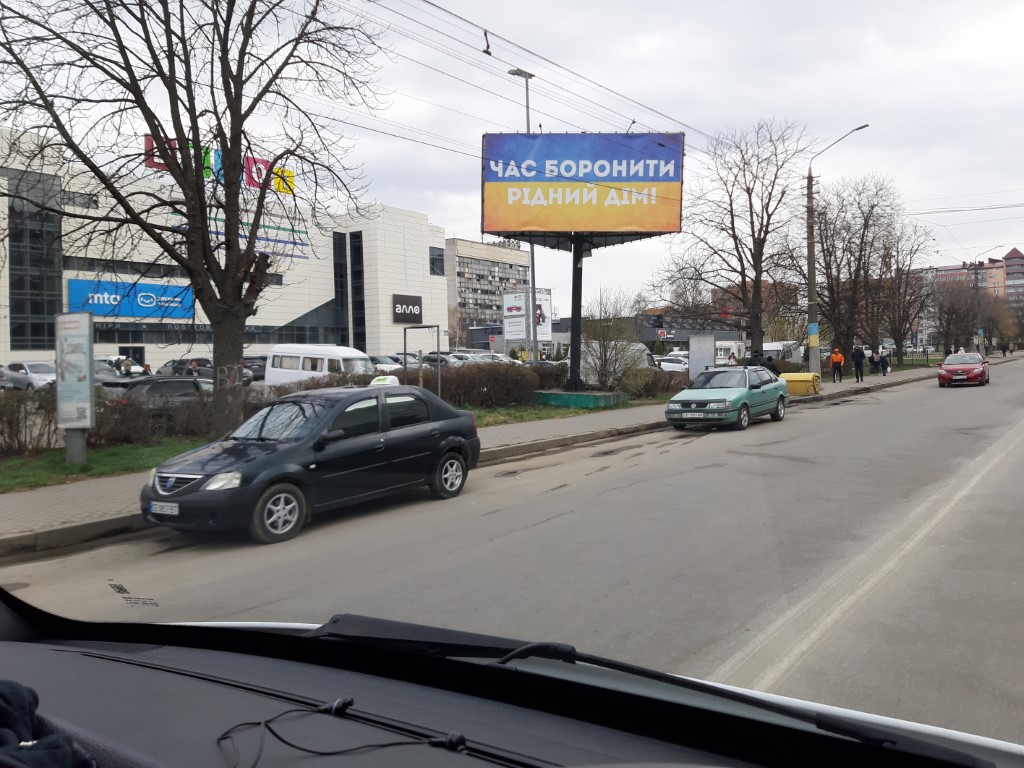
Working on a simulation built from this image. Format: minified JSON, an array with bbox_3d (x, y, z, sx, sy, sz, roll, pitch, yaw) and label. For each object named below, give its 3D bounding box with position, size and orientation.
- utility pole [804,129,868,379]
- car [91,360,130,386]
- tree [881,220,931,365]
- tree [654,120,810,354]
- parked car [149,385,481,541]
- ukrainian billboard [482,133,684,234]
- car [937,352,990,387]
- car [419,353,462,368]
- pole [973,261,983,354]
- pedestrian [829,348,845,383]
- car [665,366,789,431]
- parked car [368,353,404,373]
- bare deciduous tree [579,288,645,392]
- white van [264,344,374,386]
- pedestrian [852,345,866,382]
[{"bbox_3d":[14.387,-5.541,35.063,2.600,11.260,0.480,0,2,38],"label":"utility pole"},{"bbox_3d":[-23.707,-0.557,44.500,4.500,1.500,1.800,0,3,35],"label":"car"},{"bbox_3d":[31.778,-7.308,64.500,4.300,11.800,4.300,0,2,38],"label":"tree"},{"bbox_3d":[11.648,-7.020,42.000,8.200,13.400,8.000,-1,2,0],"label":"tree"},{"bbox_3d":[-2.220,0.800,9.690,1.760,1.530,4.250,1,3,37],"label":"parked car"},{"bbox_3d":[2.193,-6.150,24.500,6.100,3.100,0.400,0,3,0],"label":"ukrainian billboard"},{"bbox_3d":[20.500,-0.650,36.200,1.780,1.470,4.540,0,3,35],"label":"car"},{"bbox_3d":[-5.449,-1.539,64.000,4.400,1.500,1.800,-1,2,31],"label":"car"},{"bbox_3d":[46.142,-7.171,79.000,0.400,9.800,0.400,-3,2,0],"label":"pole"},{"bbox_3d":[15.845,-0.879,39.000,0.600,1.680,0.420,-1,2,30],"label":"pedestrian"},{"bbox_3d":[5.414,0.270,19.620,1.710,1.460,4.600,0,2,37],"label":"car"},{"bbox_3d":[-8.177,-0.803,47.500,4.400,1.550,1.800,0,3,35],"label":"parked car"},{"bbox_3d":[3.368,-1.410,26.500,2.200,3.500,2.200,-1,2,0],"label":"bare deciduous tree"},{"bbox_3d":[-8.645,-0.600,35.500,5.000,2.400,1.950,0,3,33],"label":"white van"},{"bbox_3d":[16.968,-0.972,39.000,0.580,1.780,0.420,0,2,36],"label":"pedestrian"}]

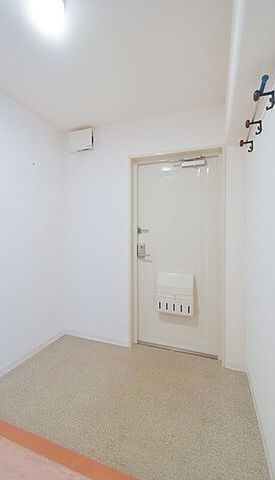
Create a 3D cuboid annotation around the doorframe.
[{"bbox_3d":[0.378,0.156,2.008,0.926,2.018,0.150,1,2,20],"label":"doorframe"}]

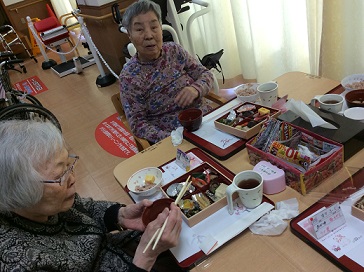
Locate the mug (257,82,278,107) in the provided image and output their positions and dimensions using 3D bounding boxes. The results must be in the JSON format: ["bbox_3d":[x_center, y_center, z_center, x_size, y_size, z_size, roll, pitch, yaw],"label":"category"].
[{"bbox_3d":[0.377,-0.180,1.483,0.085,0.075,0.113,10,38,36],"label":"mug"}]

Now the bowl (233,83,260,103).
[{"bbox_3d":[0.301,-0.184,1.551,0.125,0.048,0.125,-11,30,7],"label":"bowl"}]

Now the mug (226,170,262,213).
[{"bbox_3d":[0.180,0.164,0.995,0.122,0.075,0.085,-25,31,-17],"label":"mug"}]

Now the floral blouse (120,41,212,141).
[{"bbox_3d":[-0.049,-0.135,1.698,0.460,0.495,0.330,-24,31,-15],"label":"floral blouse"}]

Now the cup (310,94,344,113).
[{"bbox_3d":[0.538,-0.109,1.291,0.123,0.075,0.085,18,43,44],"label":"cup"}]

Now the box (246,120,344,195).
[{"bbox_3d":[0.354,0.062,1.100,0.175,0.081,0.233,-28,32,-21],"label":"box"}]

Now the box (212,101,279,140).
[{"bbox_3d":[0.262,-0.069,1.394,0.186,0.030,0.184,-31,34,-26],"label":"box"}]

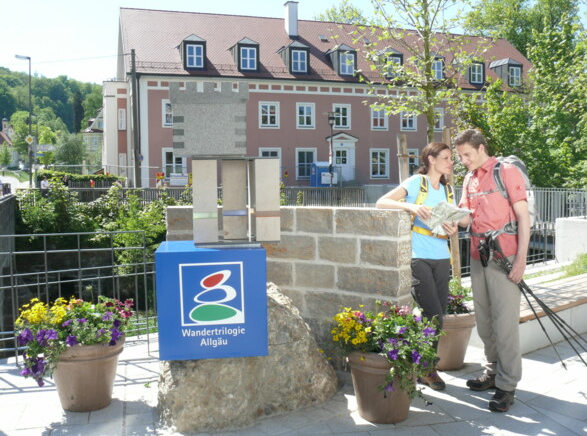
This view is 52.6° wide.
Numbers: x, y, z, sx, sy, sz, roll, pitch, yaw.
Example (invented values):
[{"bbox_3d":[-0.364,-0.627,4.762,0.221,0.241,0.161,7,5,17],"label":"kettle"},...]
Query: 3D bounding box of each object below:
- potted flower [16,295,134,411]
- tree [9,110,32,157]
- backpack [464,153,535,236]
[{"bbox_3d":[-1.320,0.811,3.673,0.660,0.680,0.580,-1,5,0],"label":"potted flower"},{"bbox_3d":[-41.406,-12.664,90.000,3.800,7.400,3.800,-1,5,0],"label":"tree"},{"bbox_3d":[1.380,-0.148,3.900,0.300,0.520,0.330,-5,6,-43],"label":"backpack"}]

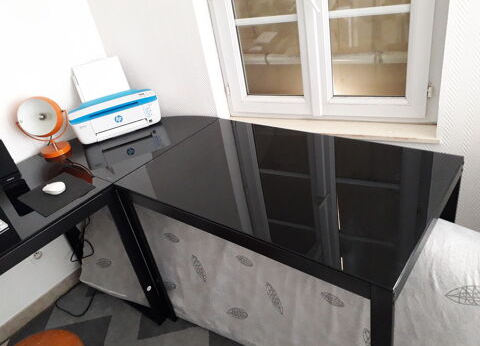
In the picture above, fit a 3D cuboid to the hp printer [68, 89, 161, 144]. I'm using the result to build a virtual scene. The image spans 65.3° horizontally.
[{"bbox_3d":[-0.587,-0.272,1.781,0.403,0.150,0.180,-20,31,-15],"label":"hp printer"}]

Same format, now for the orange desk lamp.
[{"bbox_3d":[-0.867,-0.217,1.670,0.210,0.265,0.165,-17,30,-9],"label":"orange desk lamp"}]

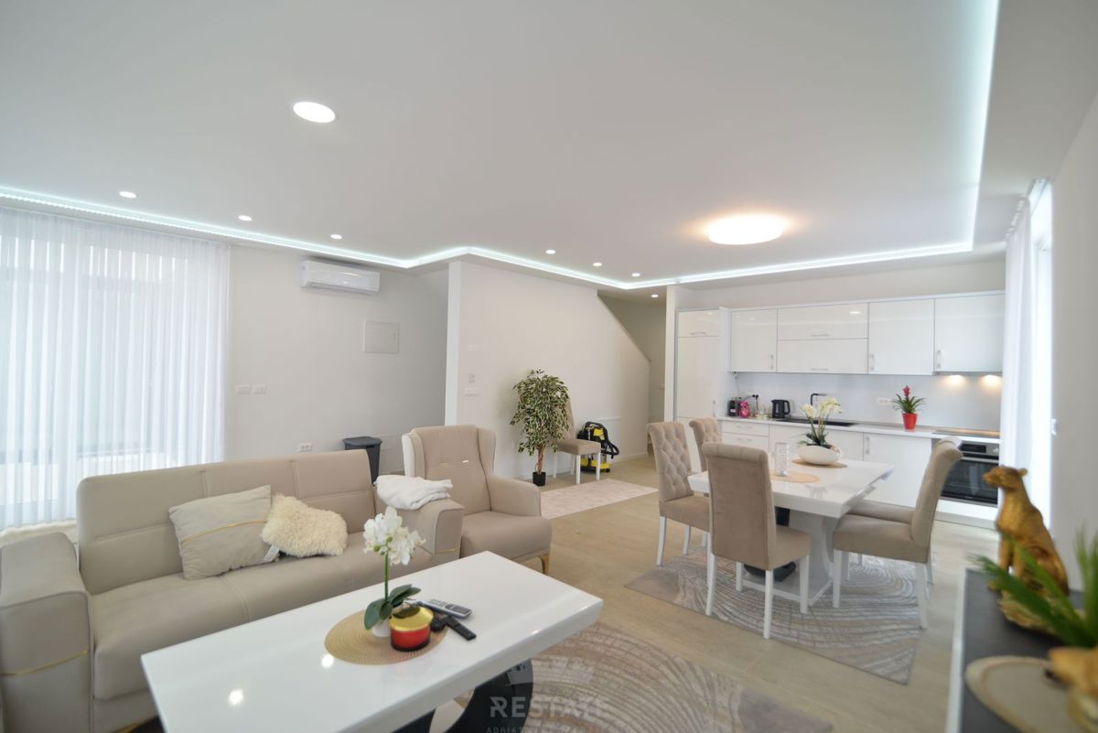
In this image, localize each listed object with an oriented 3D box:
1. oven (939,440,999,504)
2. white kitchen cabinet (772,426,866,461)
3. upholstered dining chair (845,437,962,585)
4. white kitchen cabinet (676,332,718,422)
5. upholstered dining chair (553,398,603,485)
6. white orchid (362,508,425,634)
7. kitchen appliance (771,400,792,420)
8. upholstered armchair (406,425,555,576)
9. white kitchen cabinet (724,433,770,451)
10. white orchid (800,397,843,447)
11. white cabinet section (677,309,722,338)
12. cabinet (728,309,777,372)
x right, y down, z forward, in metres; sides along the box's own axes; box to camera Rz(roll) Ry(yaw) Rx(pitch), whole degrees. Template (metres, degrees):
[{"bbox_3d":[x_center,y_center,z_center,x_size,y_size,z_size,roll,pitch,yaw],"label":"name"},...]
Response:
[{"bbox_3d":[4.265,1.031,4.918,0.595,0.595,0.560,1,-1,45],"label":"oven"},{"bbox_3d":[3.257,1.102,5.896,0.985,0.735,0.571,1,-1,40],"label":"white kitchen cabinet"},{"bbox_3d":[2.424,0.986,3.369,0.620,1.020,0.450,1,-1,45],"label":"upholstered dining chair"},{"bbox_3d":[2.250,0.163,6.950,0.600,1.120,0.580,1,-1,45],"label":"white kitchen cabinet"},{"bbox_3d":[0.324,0.967,6.436,0.620,1.020,0.450,1,-1,45],"label":"upholstered dining chair"},{"bbox_3d":[-0.526,0.679,1.655,0.197,0.415,0.153,2,-1,-17],"label":"white orchid"},{"bbox_3d":[2.955,0.552,6.232,0.235,0.240,0.160,1,0,0],"label":"kitchen appliance"},{"bbox_3d":[-0.520,0.932,3.355,0.810,1.000,0.790,1,-1,45],"label":"upholstered armchair"},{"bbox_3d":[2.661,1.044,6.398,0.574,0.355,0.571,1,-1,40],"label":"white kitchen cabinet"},{"bbox_3d":[2.142,0.436,3.842,0.286,0.396,0.227,1,-1,33],"label":"white orchid"},{"bbox_3d":[2.242,-0.574,6.886,0.582,0.349,0.580,1,-1,44],"label":"white cabinet section"},{"bbox_3d":[2.786,-0.325,6.535,0.574,0.809,0.335,1,-1,40],"label":"cabinet"}]

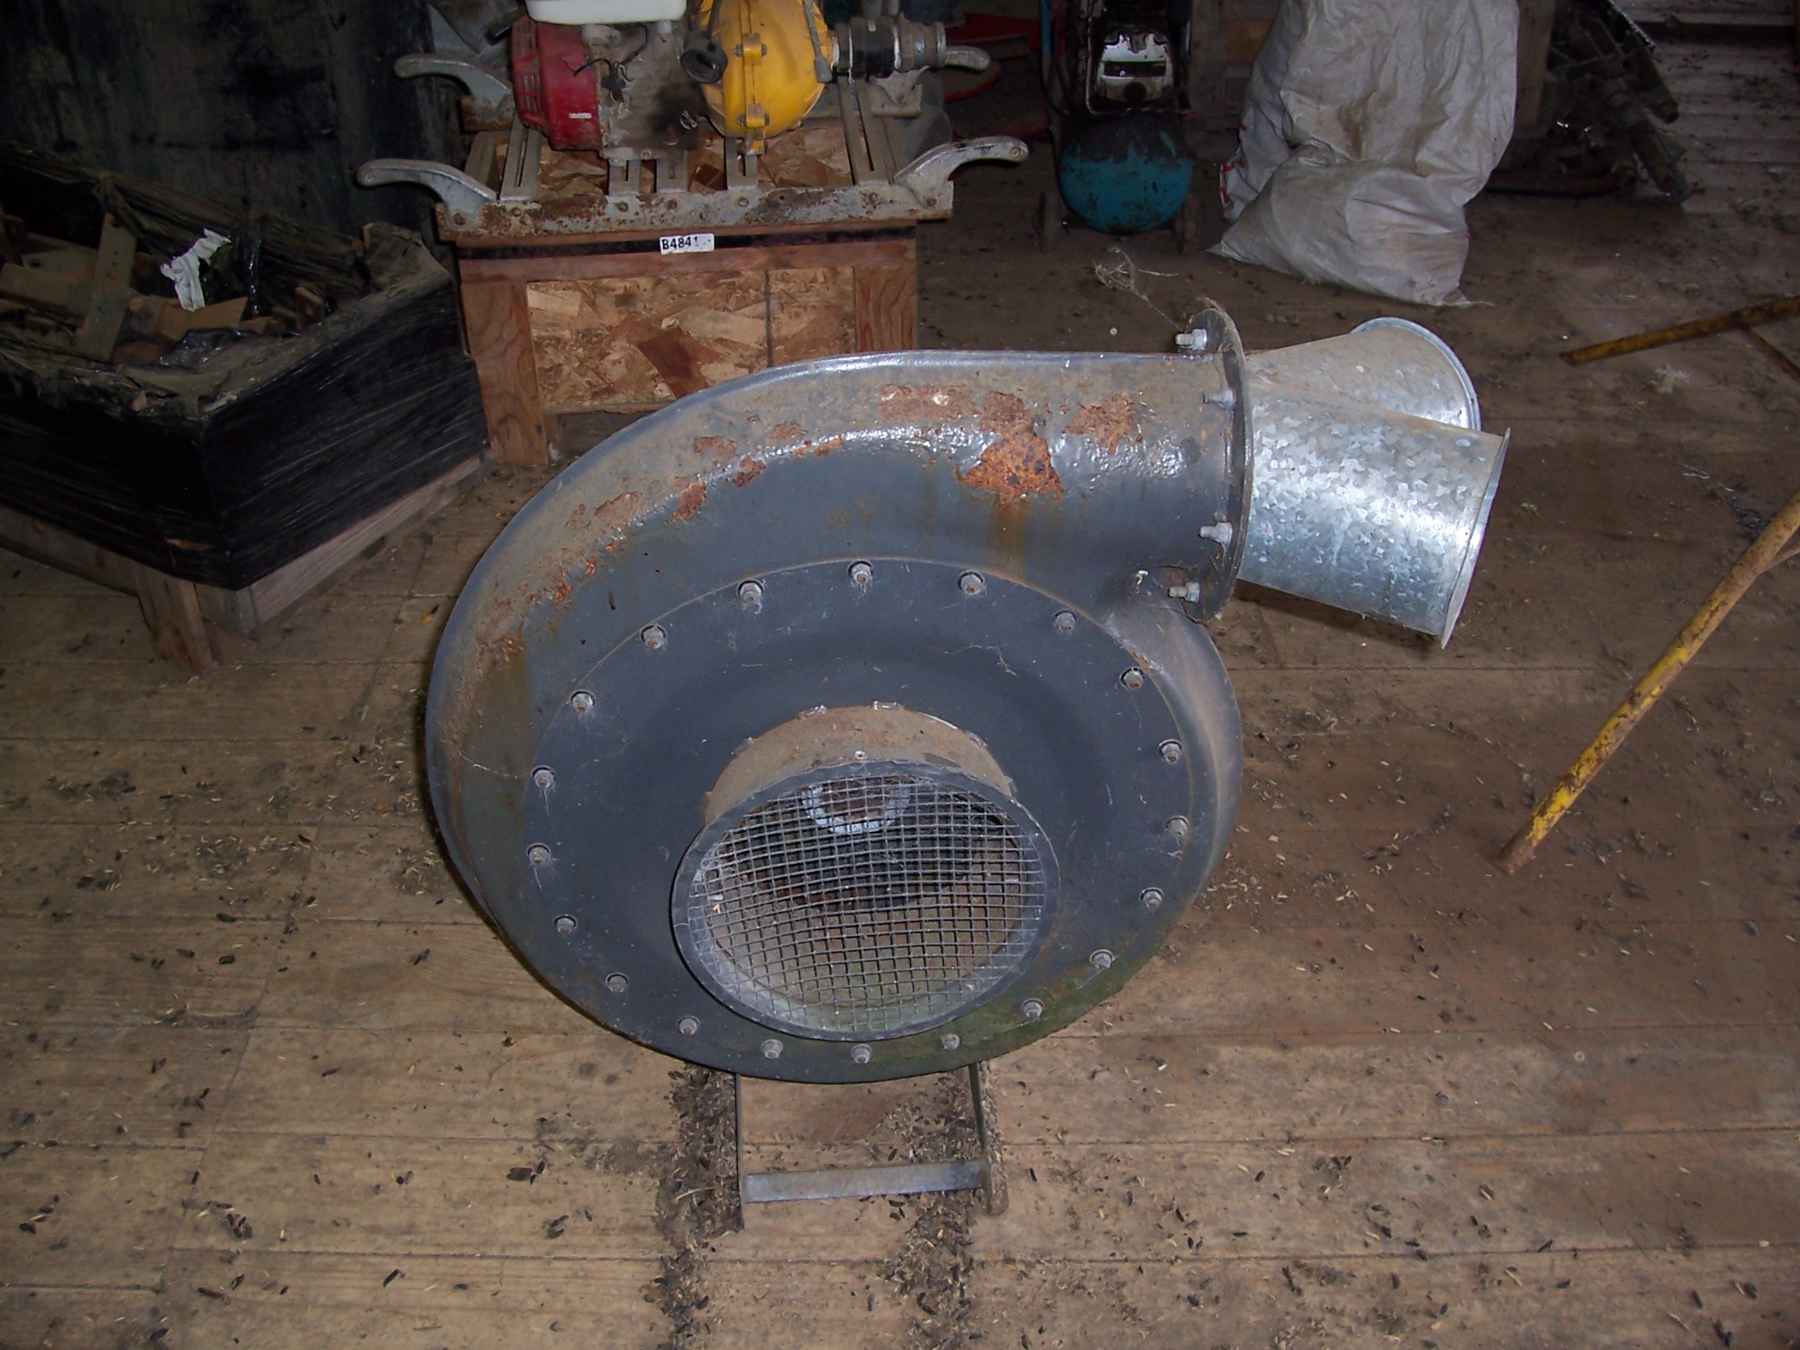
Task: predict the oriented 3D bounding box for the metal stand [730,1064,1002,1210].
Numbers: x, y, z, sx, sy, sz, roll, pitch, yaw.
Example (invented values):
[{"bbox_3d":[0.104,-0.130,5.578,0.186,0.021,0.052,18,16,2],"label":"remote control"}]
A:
[{"bbox_3d":[-0.041,0.333,1.670,0.241,0.069,0.380,-3,37,-4],"label":"metal stand"}]

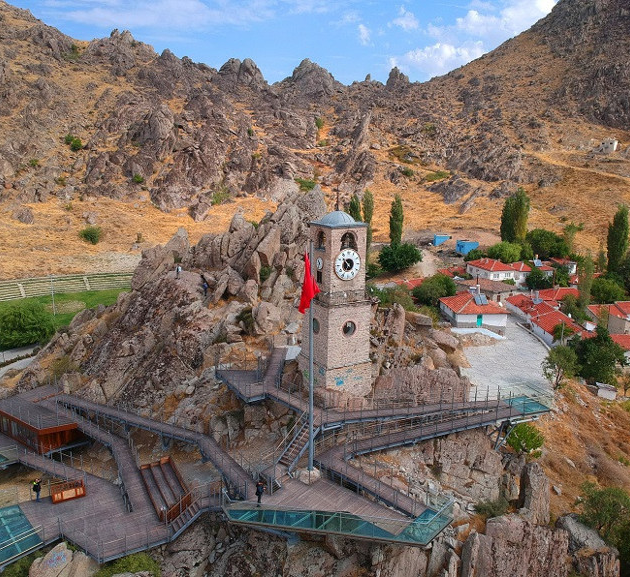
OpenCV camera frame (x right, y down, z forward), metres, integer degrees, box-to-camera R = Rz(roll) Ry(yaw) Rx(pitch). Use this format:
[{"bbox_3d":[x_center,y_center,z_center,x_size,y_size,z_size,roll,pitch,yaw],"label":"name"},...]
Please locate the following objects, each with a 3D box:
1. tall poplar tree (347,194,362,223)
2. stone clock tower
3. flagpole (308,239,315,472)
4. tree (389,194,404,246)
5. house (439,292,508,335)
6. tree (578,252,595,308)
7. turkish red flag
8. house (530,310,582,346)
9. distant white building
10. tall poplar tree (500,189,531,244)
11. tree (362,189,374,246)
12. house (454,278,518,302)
[{"bbox_3d":[8.966,-14.724,124.606,3.026,12.980,3.026,2,12,4],"label":"tall poplar tree"},{"bbox_3d":[1.706,0.887,43.981,4.200,14.083,4.200,-7,16,-29],"label":"stone clock tower"},{"bbox_3d":[-0.161,4.430,33.822,0.280,14.883,0.280,1,14,0],"label":"flagpole"},{"bbox_3d":[18.127,-14.951,123.641,3.003,12.660,3.003,3,13,8],"label":"tree"},{"bbox_3d":[30.106,3.858,105.182,9.800,6.205,9.800,0,14,-3],"label":"house"},{"bbox_3d":[53.085,-1.396,108.692,3.128,12.180,3.128,7,14,26],"label":"tree"},{"bbox_3d":[-0.333,-0.303,33.700,1.334,3.835,0.700,1,12,-1],"label":"turkish red flag"},{"bbox_3d":[40.317,6.678,92.805,6.000,4.100,9.300,1,12,0],"label":"house"},{"bbox_3d":[124.496,-60.029,235.000,6.000,5.600,5.600,12,17,41],"label":"distant white building"},{"bbox_3d":[57.293,-19.452,158.850,7.200,17.995,6.400,1,14,0],"label":"tall poplar tree"},{"bbox_3d":[11.884,-15.019,123.478,2.665,14.180,2.665,2,12,5],"label":"tree"},{"bbox_3d":[38.171,-0.031,124.160,7.346,4.288,11.262,-9,17,-33],"label":"house"}]

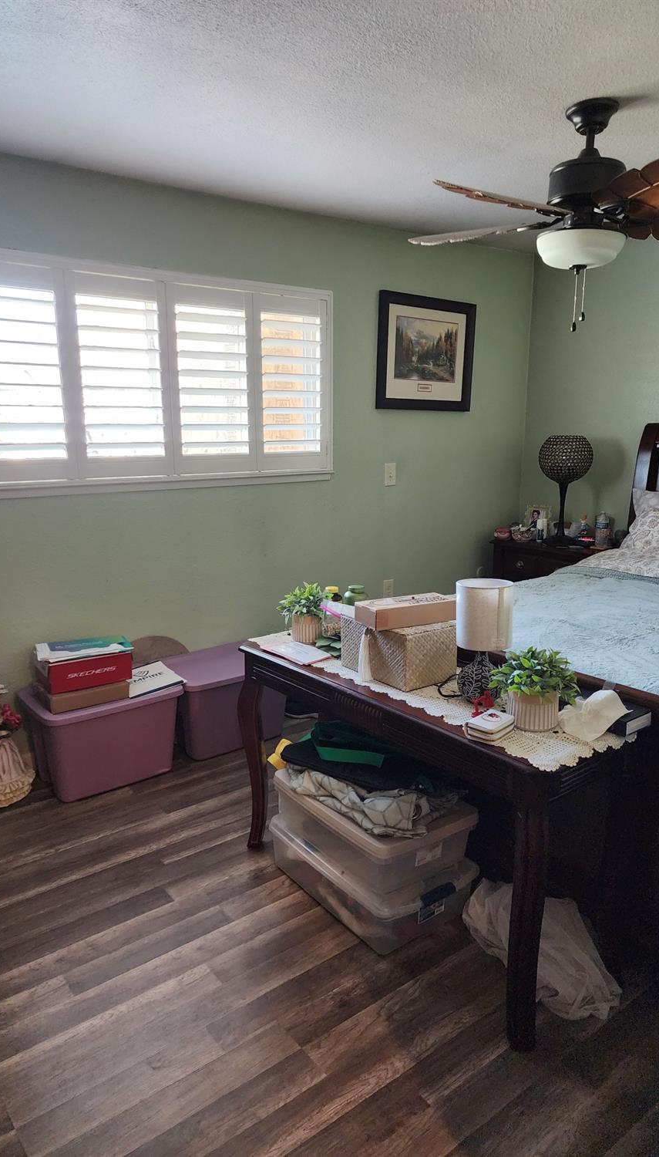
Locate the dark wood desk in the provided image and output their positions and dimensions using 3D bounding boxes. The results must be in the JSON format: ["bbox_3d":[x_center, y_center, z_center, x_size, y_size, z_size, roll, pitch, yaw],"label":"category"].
[{"bbox_3d":[0.245,0.663,2.309,0.444,0.733,1.217,-9,15,-37],"label":"dark wood desk"}]

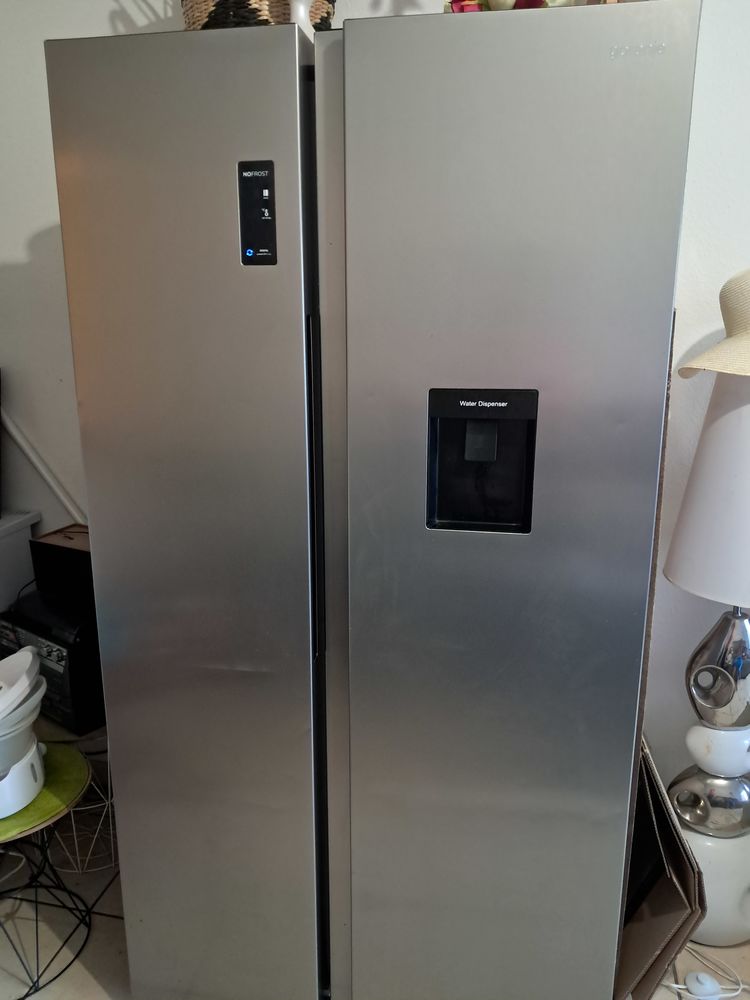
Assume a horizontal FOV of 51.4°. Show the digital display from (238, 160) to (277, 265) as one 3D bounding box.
[{"bbox_3d":[-0.171,-0.418,1.141,0.055,0.145,0.010,3,14,10],"label":"digital display"}]

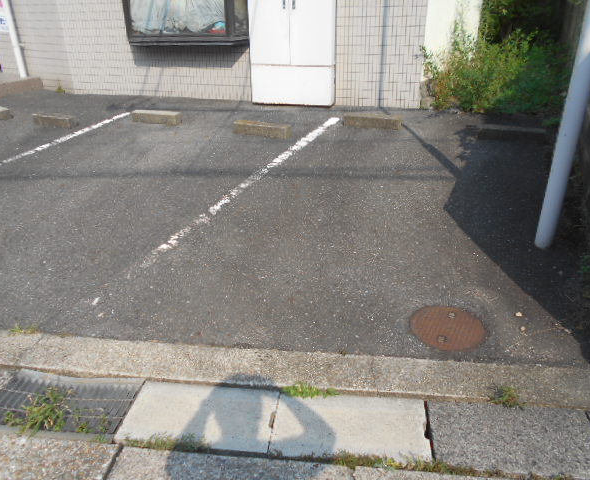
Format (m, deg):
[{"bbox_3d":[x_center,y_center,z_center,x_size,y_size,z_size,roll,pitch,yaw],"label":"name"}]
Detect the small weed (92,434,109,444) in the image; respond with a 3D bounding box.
[{"bbox_3d":[-0.706,0.725,1.746,0.065,0.035,0.050,3,29,9],"label":"small weed"}]

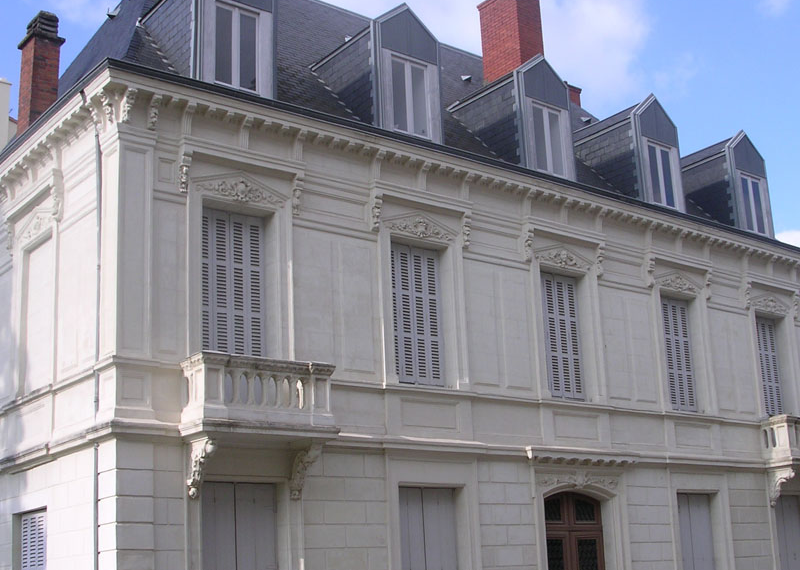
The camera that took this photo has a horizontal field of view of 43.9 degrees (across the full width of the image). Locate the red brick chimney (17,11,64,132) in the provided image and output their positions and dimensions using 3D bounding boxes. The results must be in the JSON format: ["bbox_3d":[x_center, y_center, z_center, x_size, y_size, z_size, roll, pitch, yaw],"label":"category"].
[{"bbox_3d":[-6.416,-3.644,17.734,0.520,2.270,0.930,10,-19,-37],"label":"red brick chimney"}]

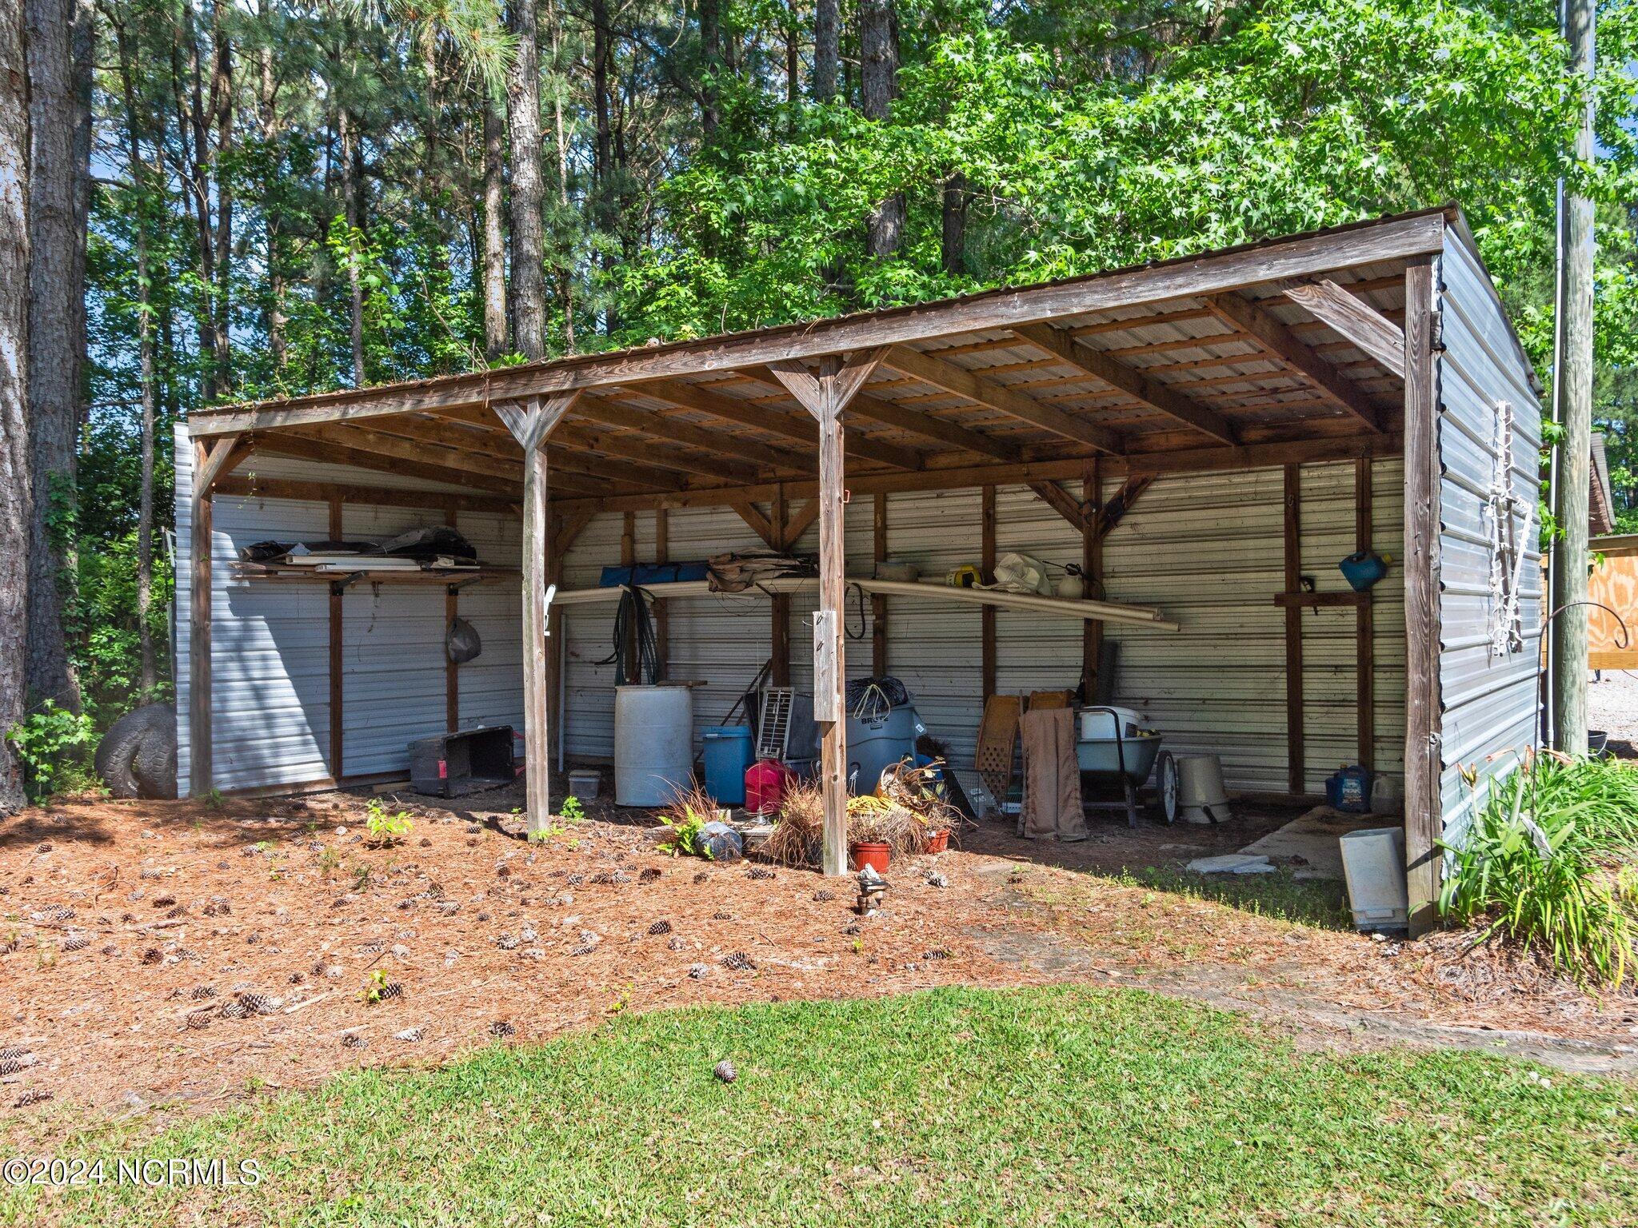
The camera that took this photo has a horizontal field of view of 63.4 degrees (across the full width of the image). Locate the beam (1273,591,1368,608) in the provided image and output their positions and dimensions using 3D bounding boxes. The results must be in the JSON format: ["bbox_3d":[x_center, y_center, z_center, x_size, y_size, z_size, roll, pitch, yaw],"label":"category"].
[{"bbox_3d":[3.310,-0.091,8.716,0.604,0.091,0.038,-1,0,34],"label":"beam"}]

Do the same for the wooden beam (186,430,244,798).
[{"bbox_3d":[-4.429,0.011,9.802,0.570,2.695,0.090,0,0,34],"label":"wooden beam"}]

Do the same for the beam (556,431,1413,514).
[{"bbox_3d":[0.818,-1.057,10.527,8.280,0.147,0.050,-1,0,34],"label":"beam"}]

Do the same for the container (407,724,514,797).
[{"bbox_3d":[-2.854,1.175,10.600,0.380,0.450,0.970,-1,0,19],"label":"container"}]

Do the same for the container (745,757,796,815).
[{"bbox_3d":[-0.325,1.182,9.260,0.250,0.375,0.340,-1,0,20],"label":"container"}]

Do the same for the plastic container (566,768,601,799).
[{"bbox_3d":[-1.803,1.318,10.214,0.235,0.180,0.330,-1,0,-6],"label":"plastic container"}]

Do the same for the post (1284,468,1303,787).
[{"bbox_3d":[3.226,0.100,9.002,0.090,2.250,0.045,-1,0,33],"label":"post"}]

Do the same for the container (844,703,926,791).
[{"bbox_3d":[0.413,0.984,9.300,0.660,0.700,0.570,-3,0,3],"label":"container"}]

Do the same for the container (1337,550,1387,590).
[{"bbox_3d":[3.551,-0.275,8.620,0.270,0.190,0.130,-36,-19,29],"label":"container"}]

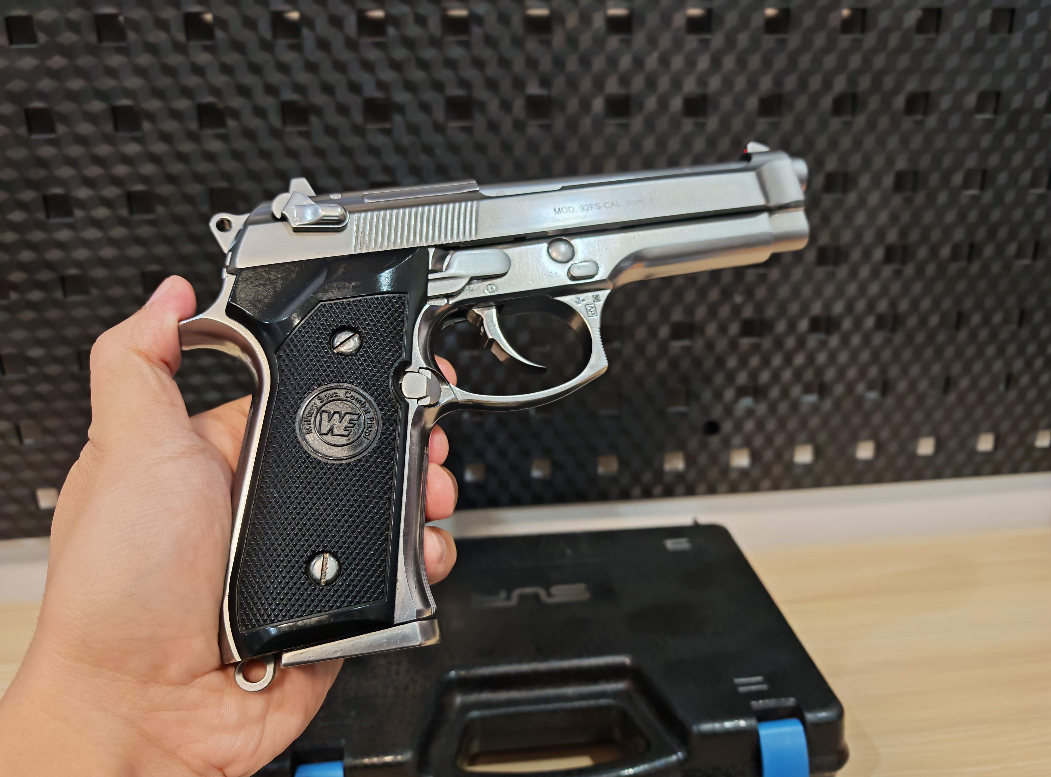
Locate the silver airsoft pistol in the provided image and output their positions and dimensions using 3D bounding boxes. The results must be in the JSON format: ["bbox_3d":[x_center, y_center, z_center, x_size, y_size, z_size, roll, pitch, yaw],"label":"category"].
[{"bbox_3d":[0.009,-0.007,0.225,0.216,0.138,0.037,-10,-12,-16],"label":"silver airsoft pistol"}]

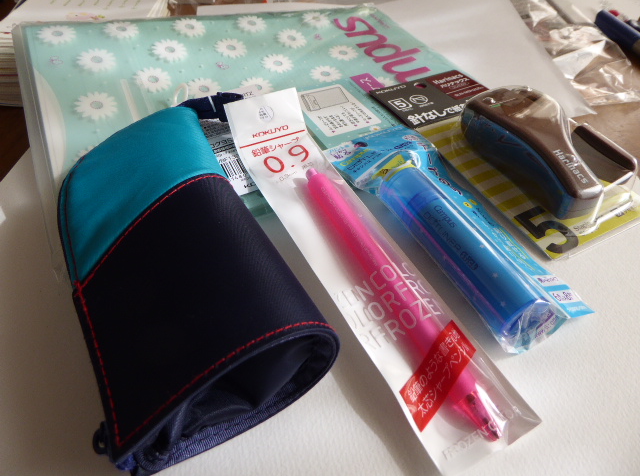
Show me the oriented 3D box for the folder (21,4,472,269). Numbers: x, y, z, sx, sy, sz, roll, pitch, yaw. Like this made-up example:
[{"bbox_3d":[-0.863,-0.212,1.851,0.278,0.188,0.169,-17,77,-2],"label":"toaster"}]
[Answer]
[{"bbox_3d":[-0.024,-0.104,0.309,0.309,0.010,0.225,-17,53,-25],"label":"folder"}]

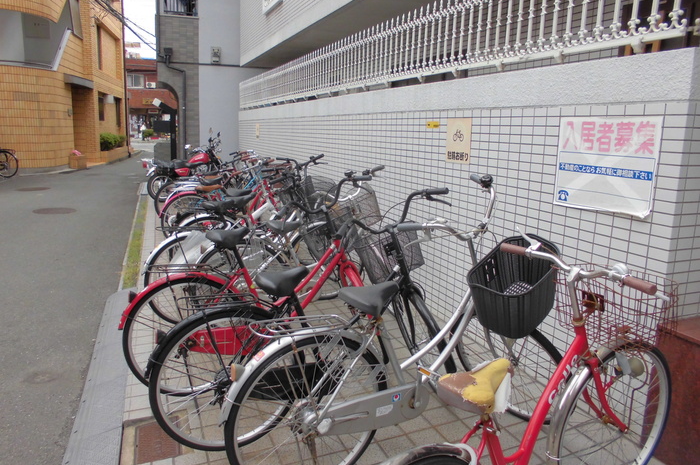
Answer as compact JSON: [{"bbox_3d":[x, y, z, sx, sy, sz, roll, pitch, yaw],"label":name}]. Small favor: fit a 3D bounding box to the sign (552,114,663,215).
[{"bbox_3d":[1.187,-0.323,2.480,0.015,0.447,0.585,-4,12,-21],"label":"sign"}]

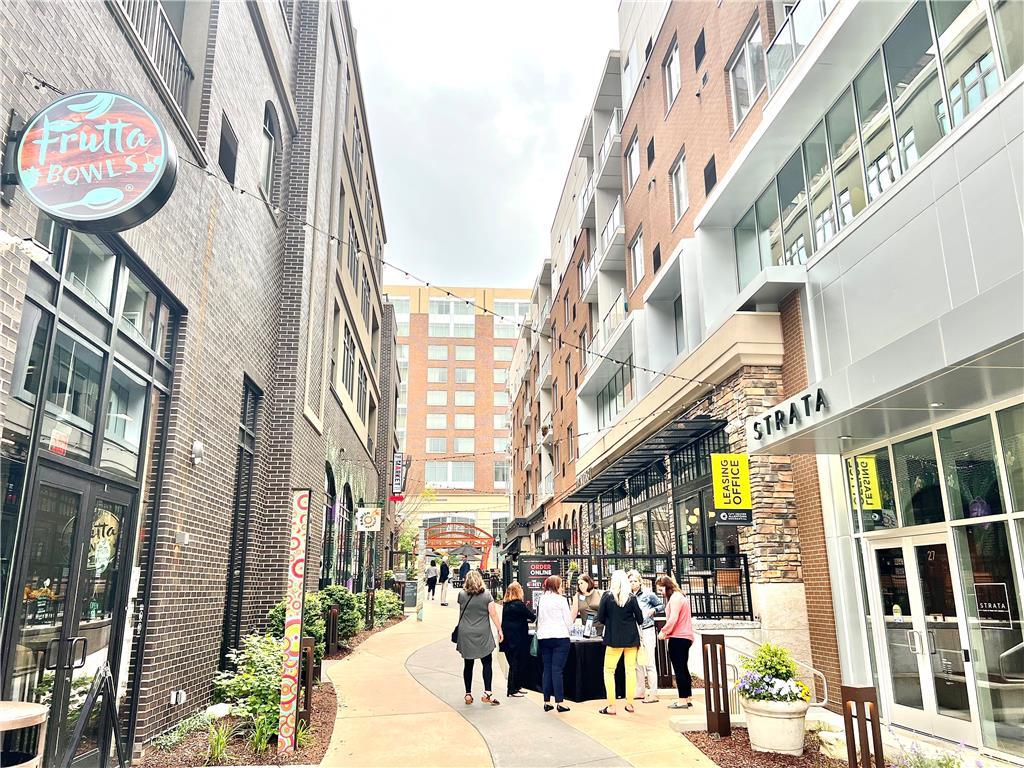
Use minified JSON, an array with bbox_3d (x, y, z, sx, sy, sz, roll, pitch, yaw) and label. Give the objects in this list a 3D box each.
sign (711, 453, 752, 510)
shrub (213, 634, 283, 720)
[{"bbox_3d":[3.596,1.625,12.580,0.620,0.950,0.040,1,-15,-5],"label":"sign"},{"bbox_3d":[-2.968,3.346,8.796,0.800,0.880,0.820,1,-15,-5],"label":"shrub"}]

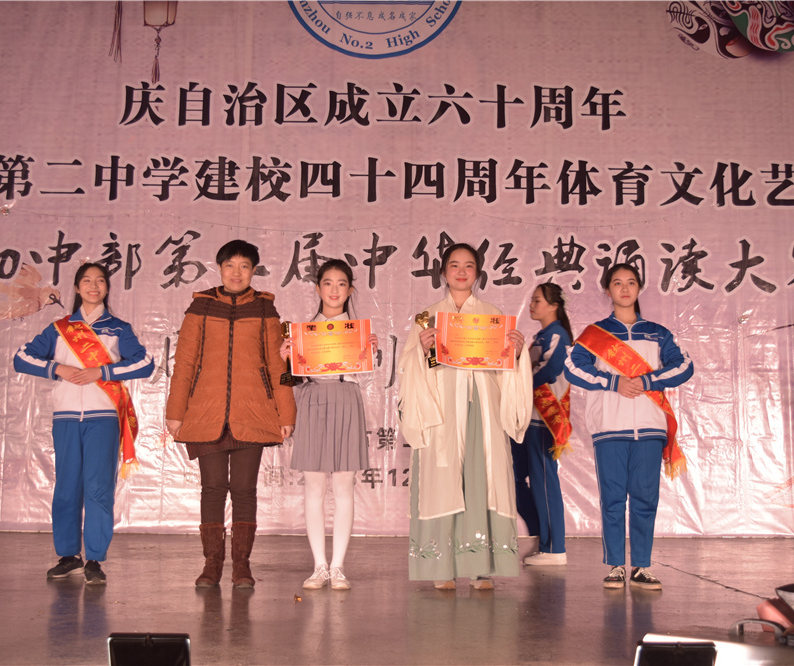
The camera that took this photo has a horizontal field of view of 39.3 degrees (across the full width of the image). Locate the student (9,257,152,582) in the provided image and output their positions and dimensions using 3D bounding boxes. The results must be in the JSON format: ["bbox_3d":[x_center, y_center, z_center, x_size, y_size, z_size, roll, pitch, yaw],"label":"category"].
[{"bbox_3d":[-1.562,0.424,5.532,0.690,1.575,0.400,1,-6,-8],"label":"student"}]

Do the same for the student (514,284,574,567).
[{"bbox_3d":[0.850,0.520,6.581,0.411,1.655,0.500,0,-6,6],"label":"student"}]

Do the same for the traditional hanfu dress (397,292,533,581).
[{"bbox_3d":[0.337,0.491,5.457,0.654,1.407,0.520,1,-6,0],"label":"traditional hanfu dress"}]

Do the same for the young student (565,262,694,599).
[{"bbox_3d":[1.143,0.437,5.484,0.634,1.597,0.400,0,-6,2],"label":"young student"}]

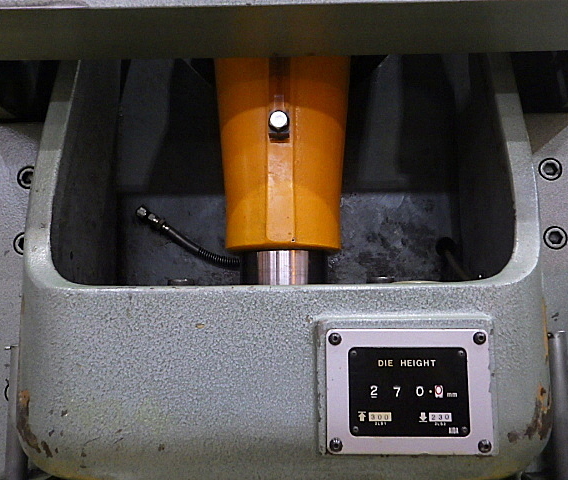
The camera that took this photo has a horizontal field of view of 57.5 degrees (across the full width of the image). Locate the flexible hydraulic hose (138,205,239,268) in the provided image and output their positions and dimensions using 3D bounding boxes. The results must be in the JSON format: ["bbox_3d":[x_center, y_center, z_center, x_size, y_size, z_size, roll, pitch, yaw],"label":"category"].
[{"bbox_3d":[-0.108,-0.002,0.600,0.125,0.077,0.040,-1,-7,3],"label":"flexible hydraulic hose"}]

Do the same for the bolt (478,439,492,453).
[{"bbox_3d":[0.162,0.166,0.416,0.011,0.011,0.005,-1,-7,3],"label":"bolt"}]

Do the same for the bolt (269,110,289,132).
[{"bbox_3d":[-0.005,-0.119,0.520,0.019,0.020,0.010,-1,-7,3],"label":"bolt"}]

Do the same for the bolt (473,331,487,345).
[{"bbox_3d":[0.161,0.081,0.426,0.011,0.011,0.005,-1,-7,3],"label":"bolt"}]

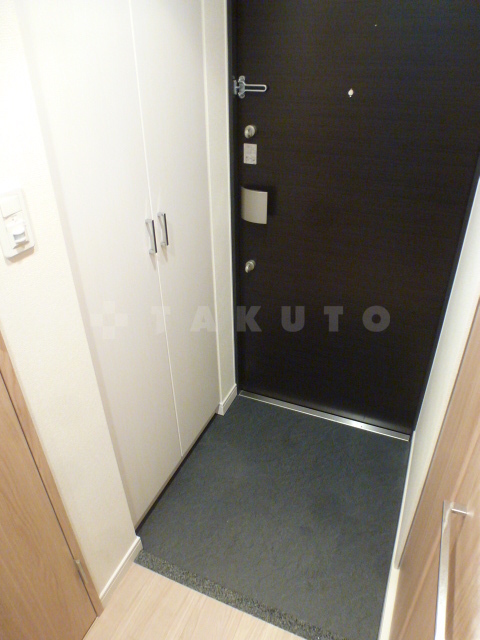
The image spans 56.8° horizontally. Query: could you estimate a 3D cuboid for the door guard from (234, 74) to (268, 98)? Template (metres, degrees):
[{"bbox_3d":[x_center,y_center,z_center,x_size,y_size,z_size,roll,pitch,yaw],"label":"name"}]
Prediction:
[{"bbox_3d":[0.041,-0.843,1.606,0.122,0.073,0.040,12,32,21],"label":"door guard"}]

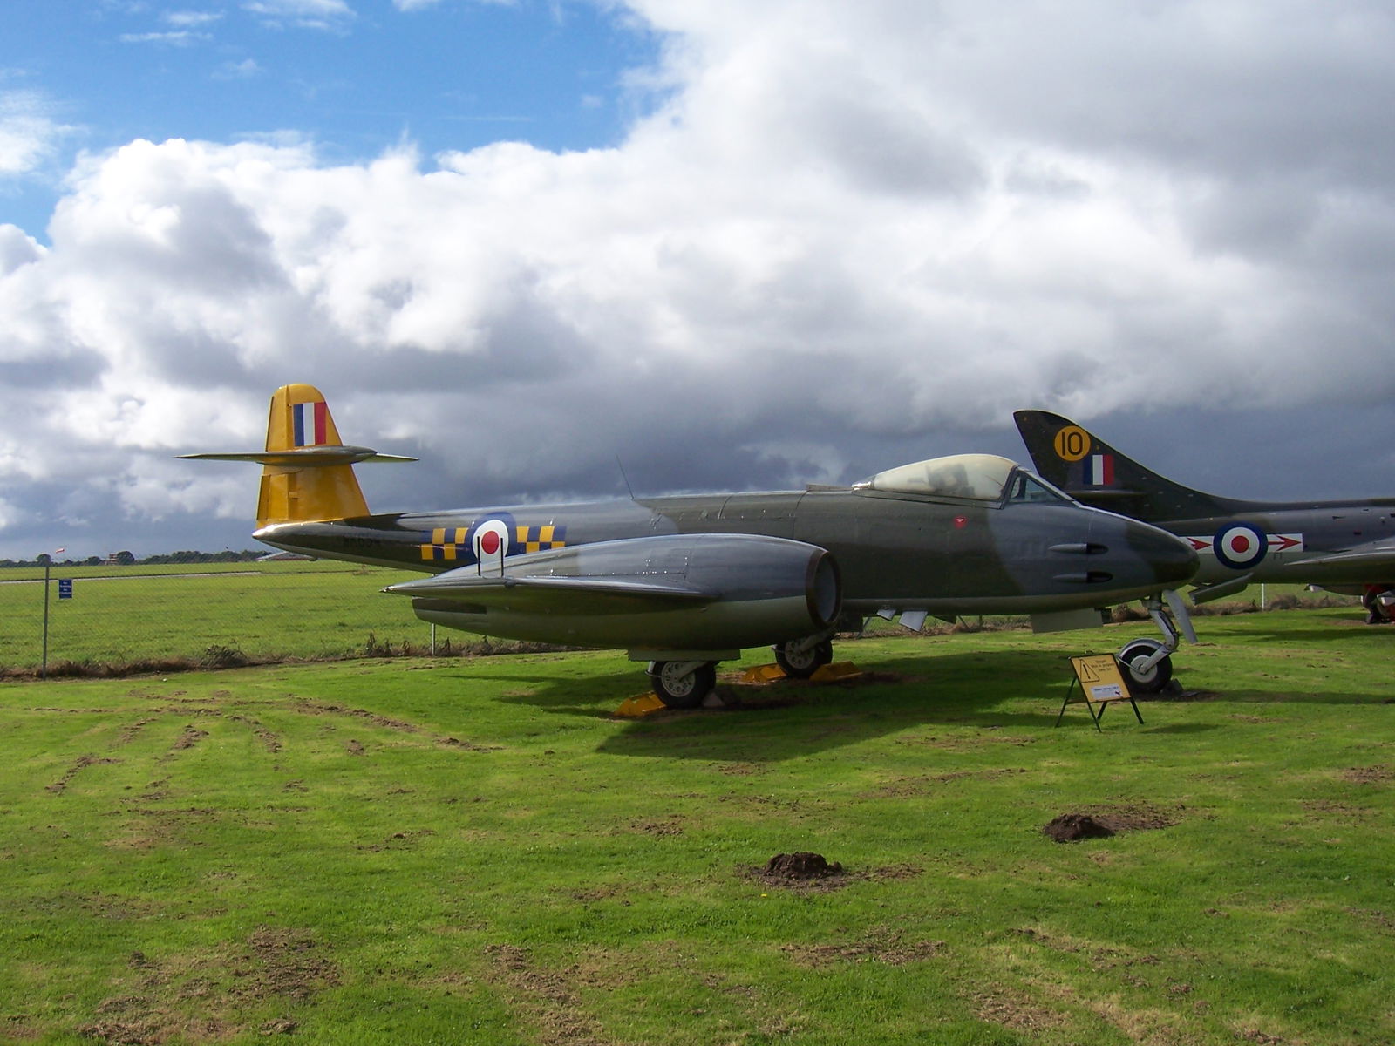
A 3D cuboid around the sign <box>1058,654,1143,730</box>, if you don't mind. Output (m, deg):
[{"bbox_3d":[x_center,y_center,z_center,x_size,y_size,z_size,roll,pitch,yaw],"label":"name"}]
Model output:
[{"bbox_3d":[3.611,1.509,13.023,0.682,0.628,0.455,0,-1,-42],"label":"sign"}]

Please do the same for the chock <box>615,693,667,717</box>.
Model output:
[{"bbox_3d":[-0.635,2.030,16.200,0.380,0.190,0.740,-2,-1,19],"label":"chock"}]

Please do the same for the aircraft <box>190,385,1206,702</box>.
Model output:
[{"bbox_3d":[-0.680,0.027,18.576,13.590,4.080,11.330,-1,0,28],"label":"aircraft"}]

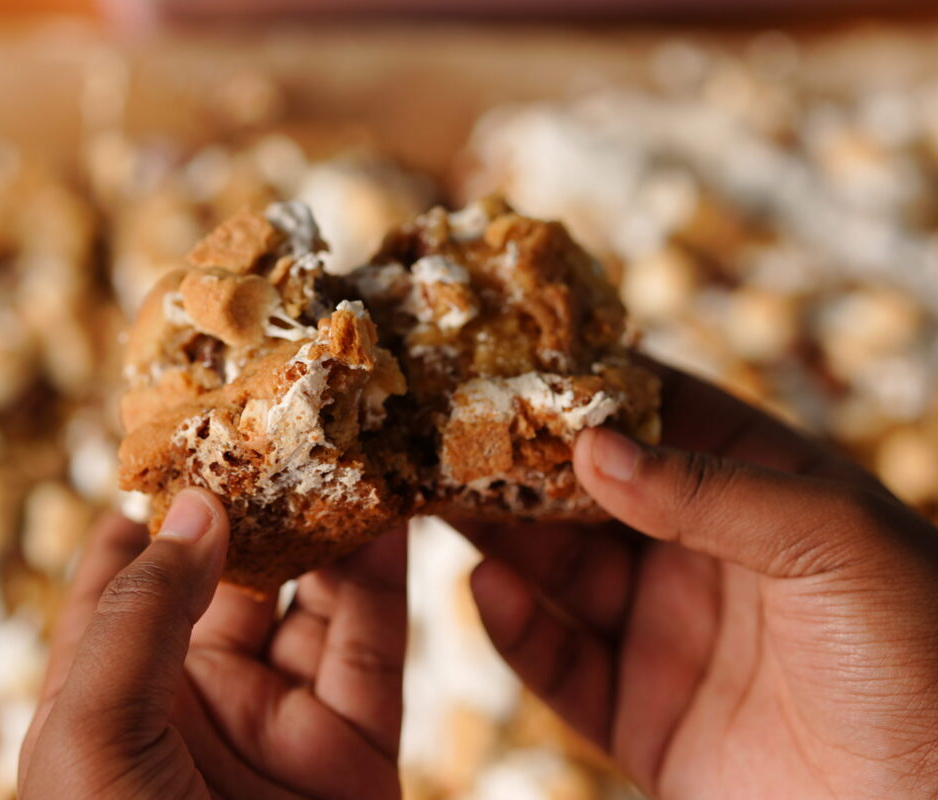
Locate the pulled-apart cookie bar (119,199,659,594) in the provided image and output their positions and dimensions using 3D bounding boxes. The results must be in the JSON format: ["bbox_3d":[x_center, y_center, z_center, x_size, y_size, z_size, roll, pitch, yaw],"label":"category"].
[{"bbox_3d":[-0.018,-0.001,0.632,0.117,0.052,0.074,0,40,0],"label":"pulled-apart cookie bar"}]

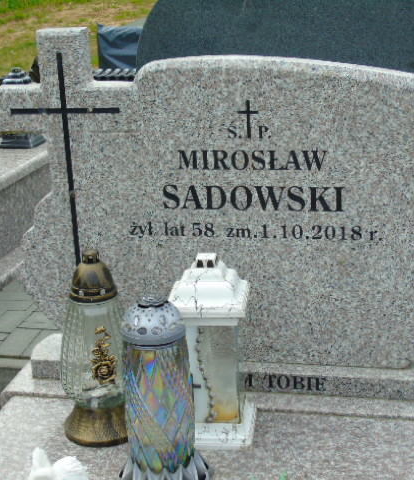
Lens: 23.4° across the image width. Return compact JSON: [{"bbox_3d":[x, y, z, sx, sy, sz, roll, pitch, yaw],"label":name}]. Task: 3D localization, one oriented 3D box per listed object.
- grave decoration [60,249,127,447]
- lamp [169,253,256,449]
[{"bbox_3d":[-0.206,0.196,1.907,0.159,0.361,0.159,-7,17,-14],"label":"grave decoration"},{"bbox_3d":[0.010,0.199,1.874,0.146,0.352,0.146,-1,17,6],"label":"lamp"}]

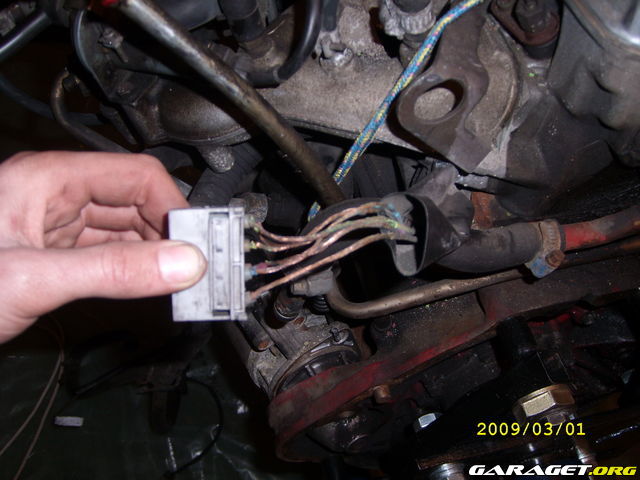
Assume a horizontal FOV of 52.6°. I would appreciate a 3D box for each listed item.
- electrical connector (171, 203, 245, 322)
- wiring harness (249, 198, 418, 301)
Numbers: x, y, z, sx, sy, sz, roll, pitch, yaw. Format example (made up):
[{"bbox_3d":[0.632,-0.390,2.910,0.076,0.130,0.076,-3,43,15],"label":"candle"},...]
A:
[{"bbox_3d":[-0.045,0.010,0.267,0.030,0.044,0.020,-2,0,-3],"label":"electrical connector"},{"bbox_3d":[0.005,0.004,0.285,0.076,0.040,0.032,-7,0,-8],"label":"wiring harness"}]

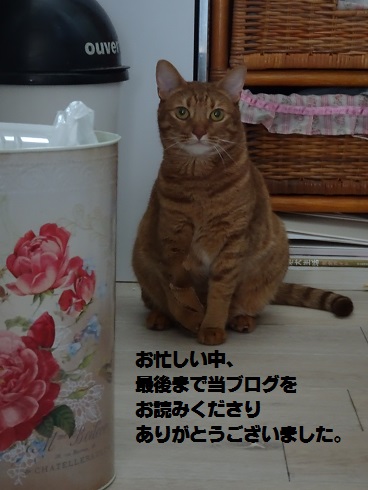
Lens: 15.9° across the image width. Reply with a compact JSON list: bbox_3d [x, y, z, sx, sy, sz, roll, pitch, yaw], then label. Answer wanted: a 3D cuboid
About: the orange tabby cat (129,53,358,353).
[{"bbox_3d":[0.081,-0.072,1.756,0.290,0.353,0.280,2,11,9],"label":"orange tabby cat"}]

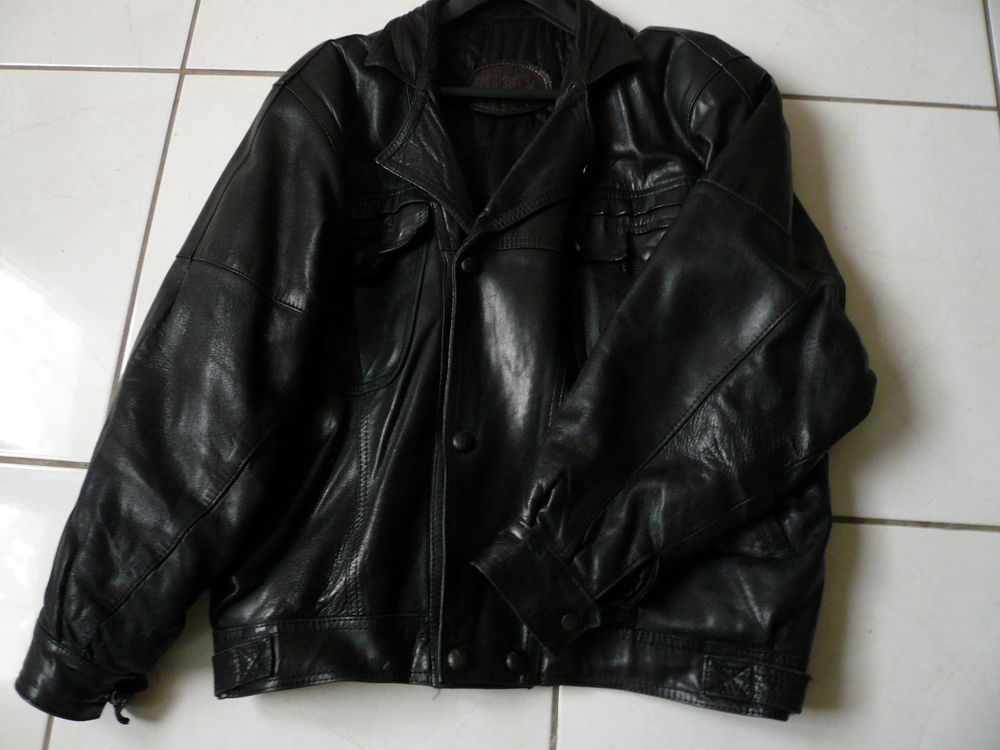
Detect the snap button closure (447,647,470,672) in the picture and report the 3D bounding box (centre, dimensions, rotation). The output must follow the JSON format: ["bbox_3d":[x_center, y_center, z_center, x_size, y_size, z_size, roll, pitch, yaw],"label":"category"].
[{"bbox_3d":[-0.033,0.227,0.645,0.016,0.006,0.016,0,74,1],"label":"snap button closure"}]

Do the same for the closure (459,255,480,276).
[{"bbox_3d":[-0.026,-0.095,0.703,0.016,0.006,0.016,0,74,1],"label":"closure"}]

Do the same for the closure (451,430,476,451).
[{"bbox_3d":[-0.030,0.055,0.673,0.016,0.006,0.016,0,74,1],"label":"closure"}]

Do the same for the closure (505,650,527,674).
[{"bbox_3d":[0.013,0.229,0.644,0.016,0.006,0.016,0,74,1],"label":"closure"}]

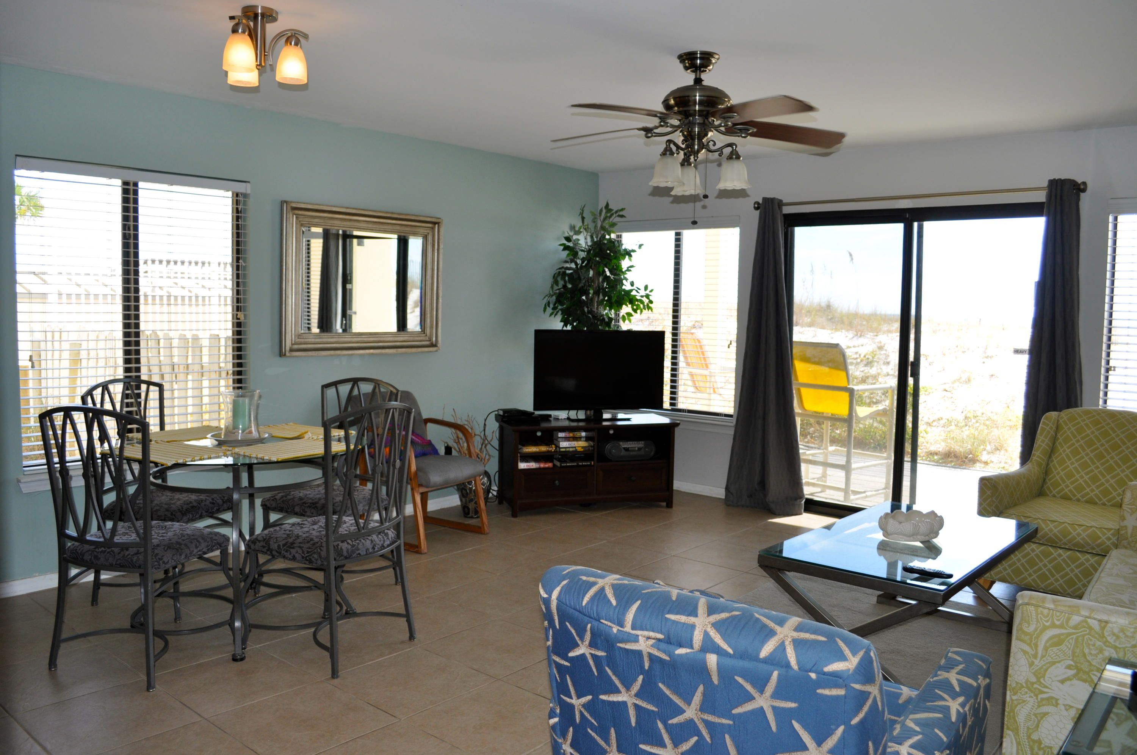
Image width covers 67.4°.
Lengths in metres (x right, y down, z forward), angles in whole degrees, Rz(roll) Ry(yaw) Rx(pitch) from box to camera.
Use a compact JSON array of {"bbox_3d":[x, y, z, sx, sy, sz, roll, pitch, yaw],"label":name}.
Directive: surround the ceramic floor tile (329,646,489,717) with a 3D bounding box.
[{"bbox_3d":[-0.569,1.097,3.068,0.446,0.010,0.446,5,6,41],"label":"ceramic floor tile"}]

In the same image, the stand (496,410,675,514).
[{"bbox_3d":[0.136,0.613,5.968,1.220,0.590,0.450,0,5,-21],"label":"stand"}]

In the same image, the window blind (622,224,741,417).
[{"bbox_3d":[0.811,-0.467,6.575,1.110,1.400,0.060,5,6,40],"label":"window blind"}]

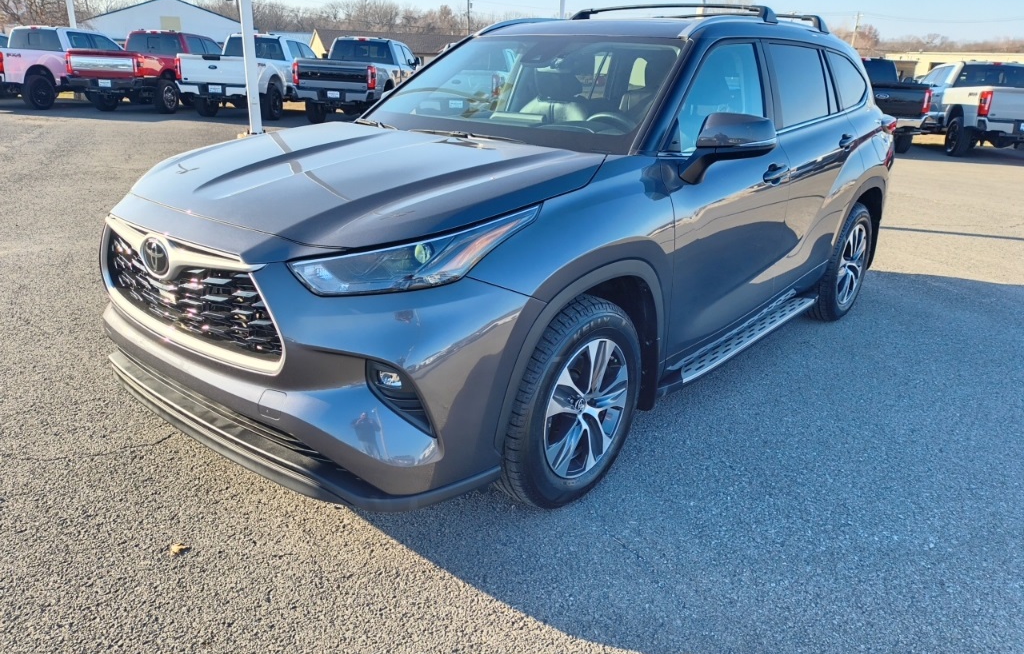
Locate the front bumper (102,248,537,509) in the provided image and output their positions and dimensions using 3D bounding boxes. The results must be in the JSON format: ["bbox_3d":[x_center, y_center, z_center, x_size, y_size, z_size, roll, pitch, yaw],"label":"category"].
[{"bbox_3d":[-0.856,0.009,2.495,1.880,0.700,0.630,17,24,37],"label":"front bumper"}]

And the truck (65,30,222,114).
[{"bbox_3d":[-9.744,-7.317,21.202,2.100,2.040,6.300,4,19,5],"label":"truck"}]

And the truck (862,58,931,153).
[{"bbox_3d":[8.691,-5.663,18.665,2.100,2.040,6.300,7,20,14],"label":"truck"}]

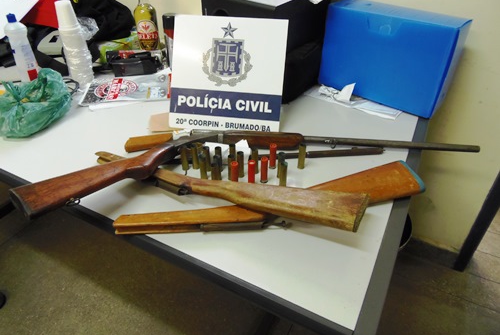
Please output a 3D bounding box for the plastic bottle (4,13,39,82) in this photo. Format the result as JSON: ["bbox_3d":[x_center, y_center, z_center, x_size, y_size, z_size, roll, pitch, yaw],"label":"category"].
[{"bbox_3d":[-0.740,-0.383,1.125,0.066,0.228,0.066,24,42,29],"label":"plastic bottle"}]

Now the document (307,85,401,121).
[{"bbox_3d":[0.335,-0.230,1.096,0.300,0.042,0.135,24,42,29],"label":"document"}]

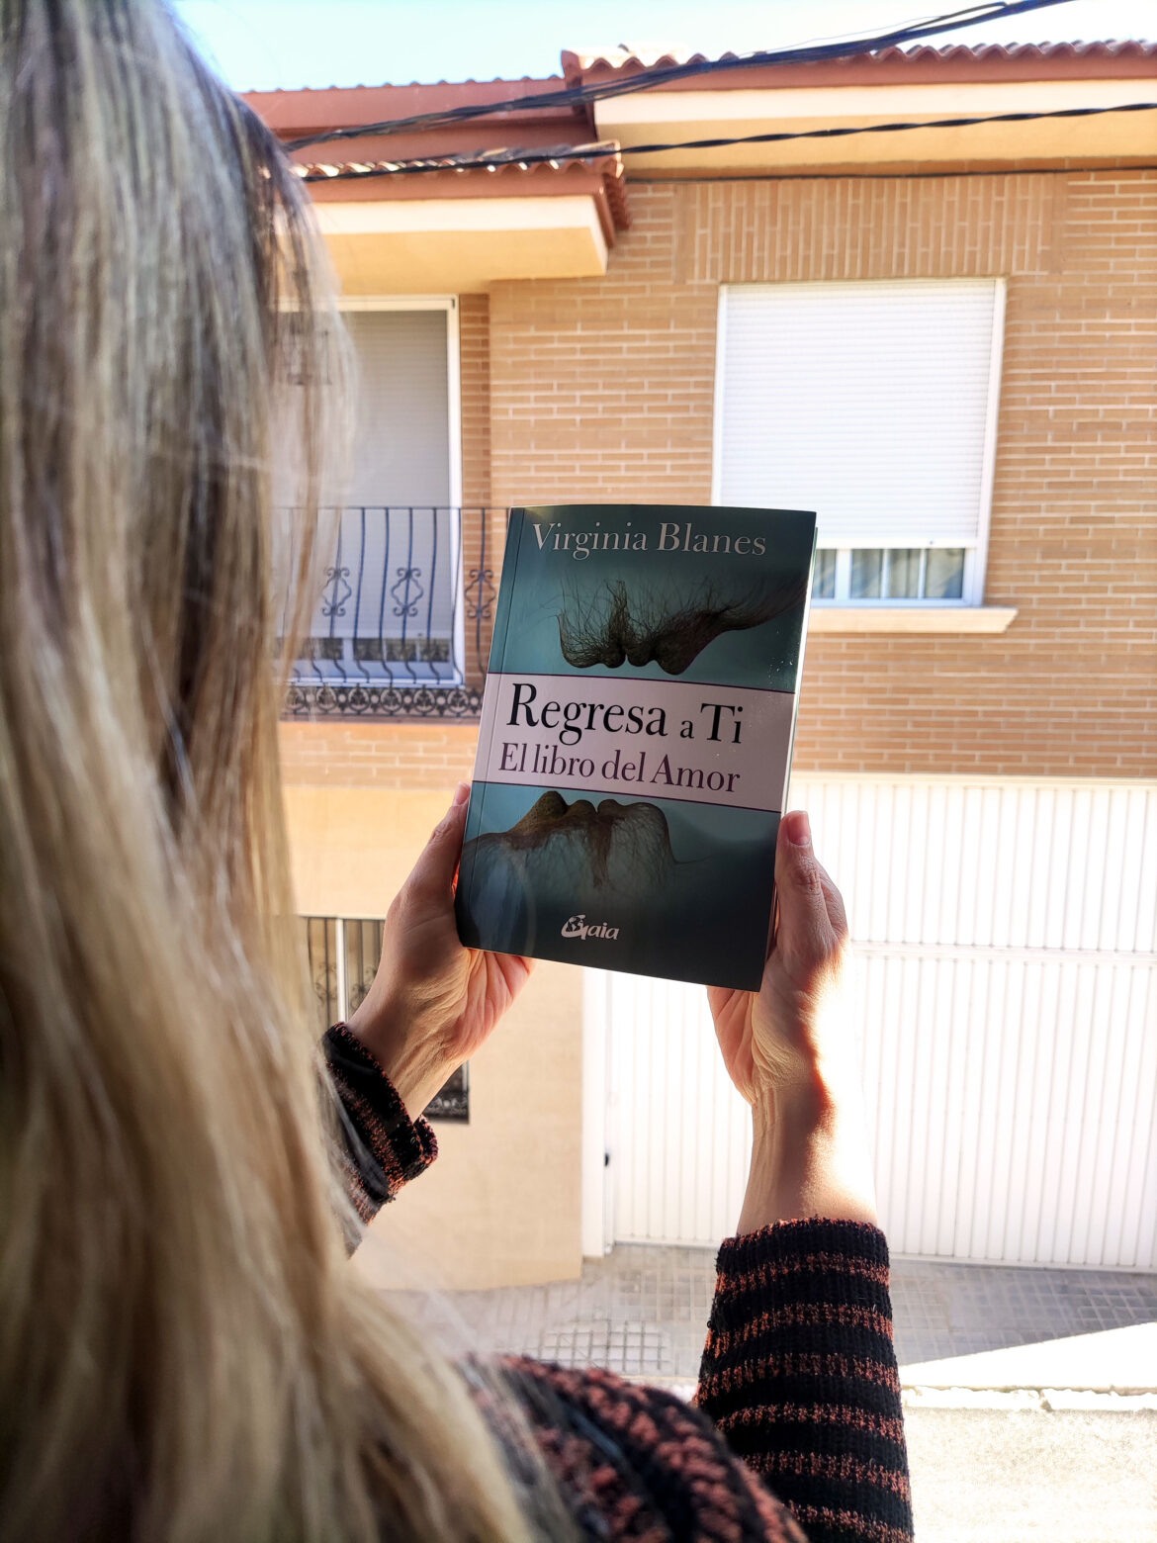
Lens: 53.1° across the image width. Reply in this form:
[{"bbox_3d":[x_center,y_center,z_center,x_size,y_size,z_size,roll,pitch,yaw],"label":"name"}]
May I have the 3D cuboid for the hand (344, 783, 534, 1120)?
[{"bbox_3d":[-0.055,0.079,0.538,0.082,0.155,0.075,29,-15,-10],"label":"hand"}]

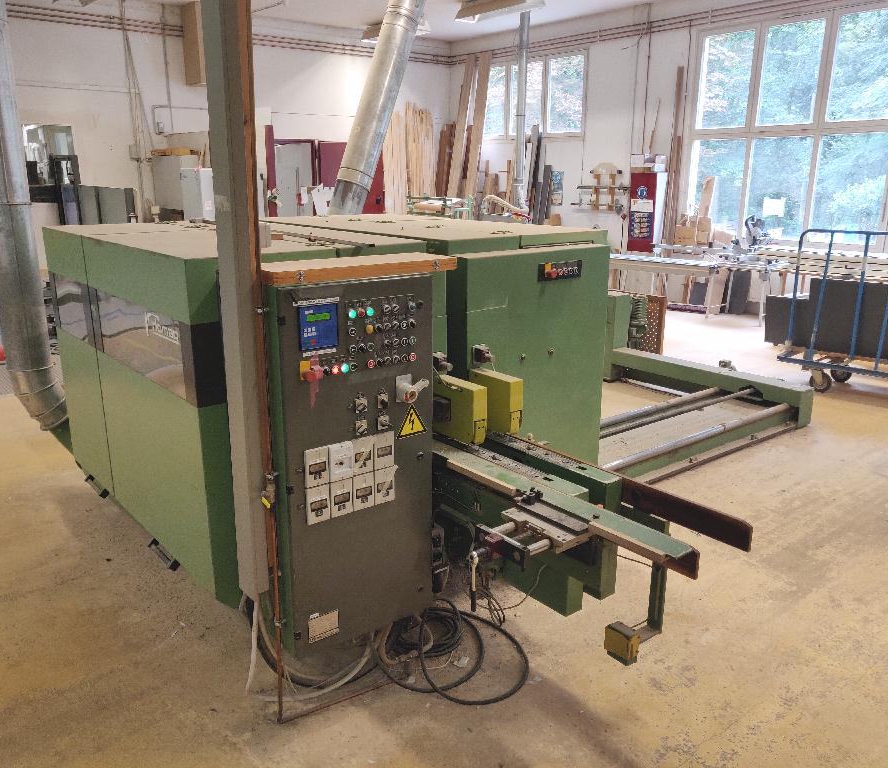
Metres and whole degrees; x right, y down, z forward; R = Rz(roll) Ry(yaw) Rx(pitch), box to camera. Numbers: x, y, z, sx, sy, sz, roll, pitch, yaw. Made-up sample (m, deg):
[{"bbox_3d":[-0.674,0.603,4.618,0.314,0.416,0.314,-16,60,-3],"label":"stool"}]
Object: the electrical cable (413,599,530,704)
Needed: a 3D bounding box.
[{"bbox_3d":[0.093,0.993,2.864,0.392,0.110,0.629,-3,15,-12],"label":"electrical cable"}]

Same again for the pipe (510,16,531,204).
[{"bbox_3d":[1.250,-4.374,11.787,0.140,3.080,0.140,-14,20,-43],"label":"pipe"}]

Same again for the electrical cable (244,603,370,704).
[{"bbox_3d":[-0.447,0.898,2.707,0.570,0.380,0.270,-11,19,-37],"label":"electrical cable"}]

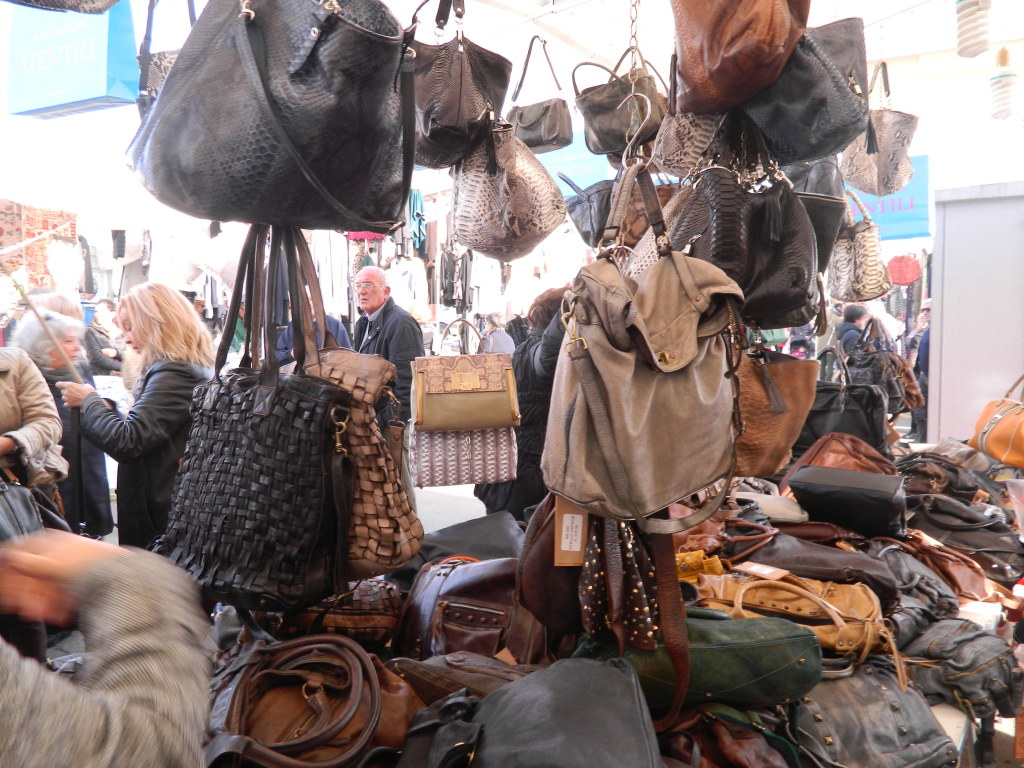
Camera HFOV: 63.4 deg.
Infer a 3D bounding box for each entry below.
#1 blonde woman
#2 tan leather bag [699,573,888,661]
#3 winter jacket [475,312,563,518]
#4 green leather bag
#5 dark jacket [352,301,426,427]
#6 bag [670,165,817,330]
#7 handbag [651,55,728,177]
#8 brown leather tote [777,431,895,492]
[{"bbox_3d":[-1.345,0.472,3.060,0.520,1.660,0.500,-1,4,-14],"label":"blonde woman"},{"bbox_3d":[0.549,0.457,1.620,0.380,0.160,0.240,2,-15,27],"label":"tan leather bag"},{"bbox_3d":[0.128,0.137,3.600,0.440,0.850,0.520,-3,5,-38],"label":"winter jacket"},{"bbox_3d":[0.325,0.487,1.450,0.410,0.135,0.250,0,1,1],"label":"green leather bag"},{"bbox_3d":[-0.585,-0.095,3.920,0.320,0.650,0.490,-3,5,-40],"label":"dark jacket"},{"bbox_3d":[0.510,-0.303,1.850,0.340,0.360,0.170,2,4,20],"label":"bag"},{"bbox_3d":[0.493,-0.693,2.100,0.310,0.360,0.160,1,4,14],"label":"handbag"},{"bbox_3d":[1.045,0.267,2.650,0.370,0.230,0.200,1,4,17],"label":"brown leather tote"}]

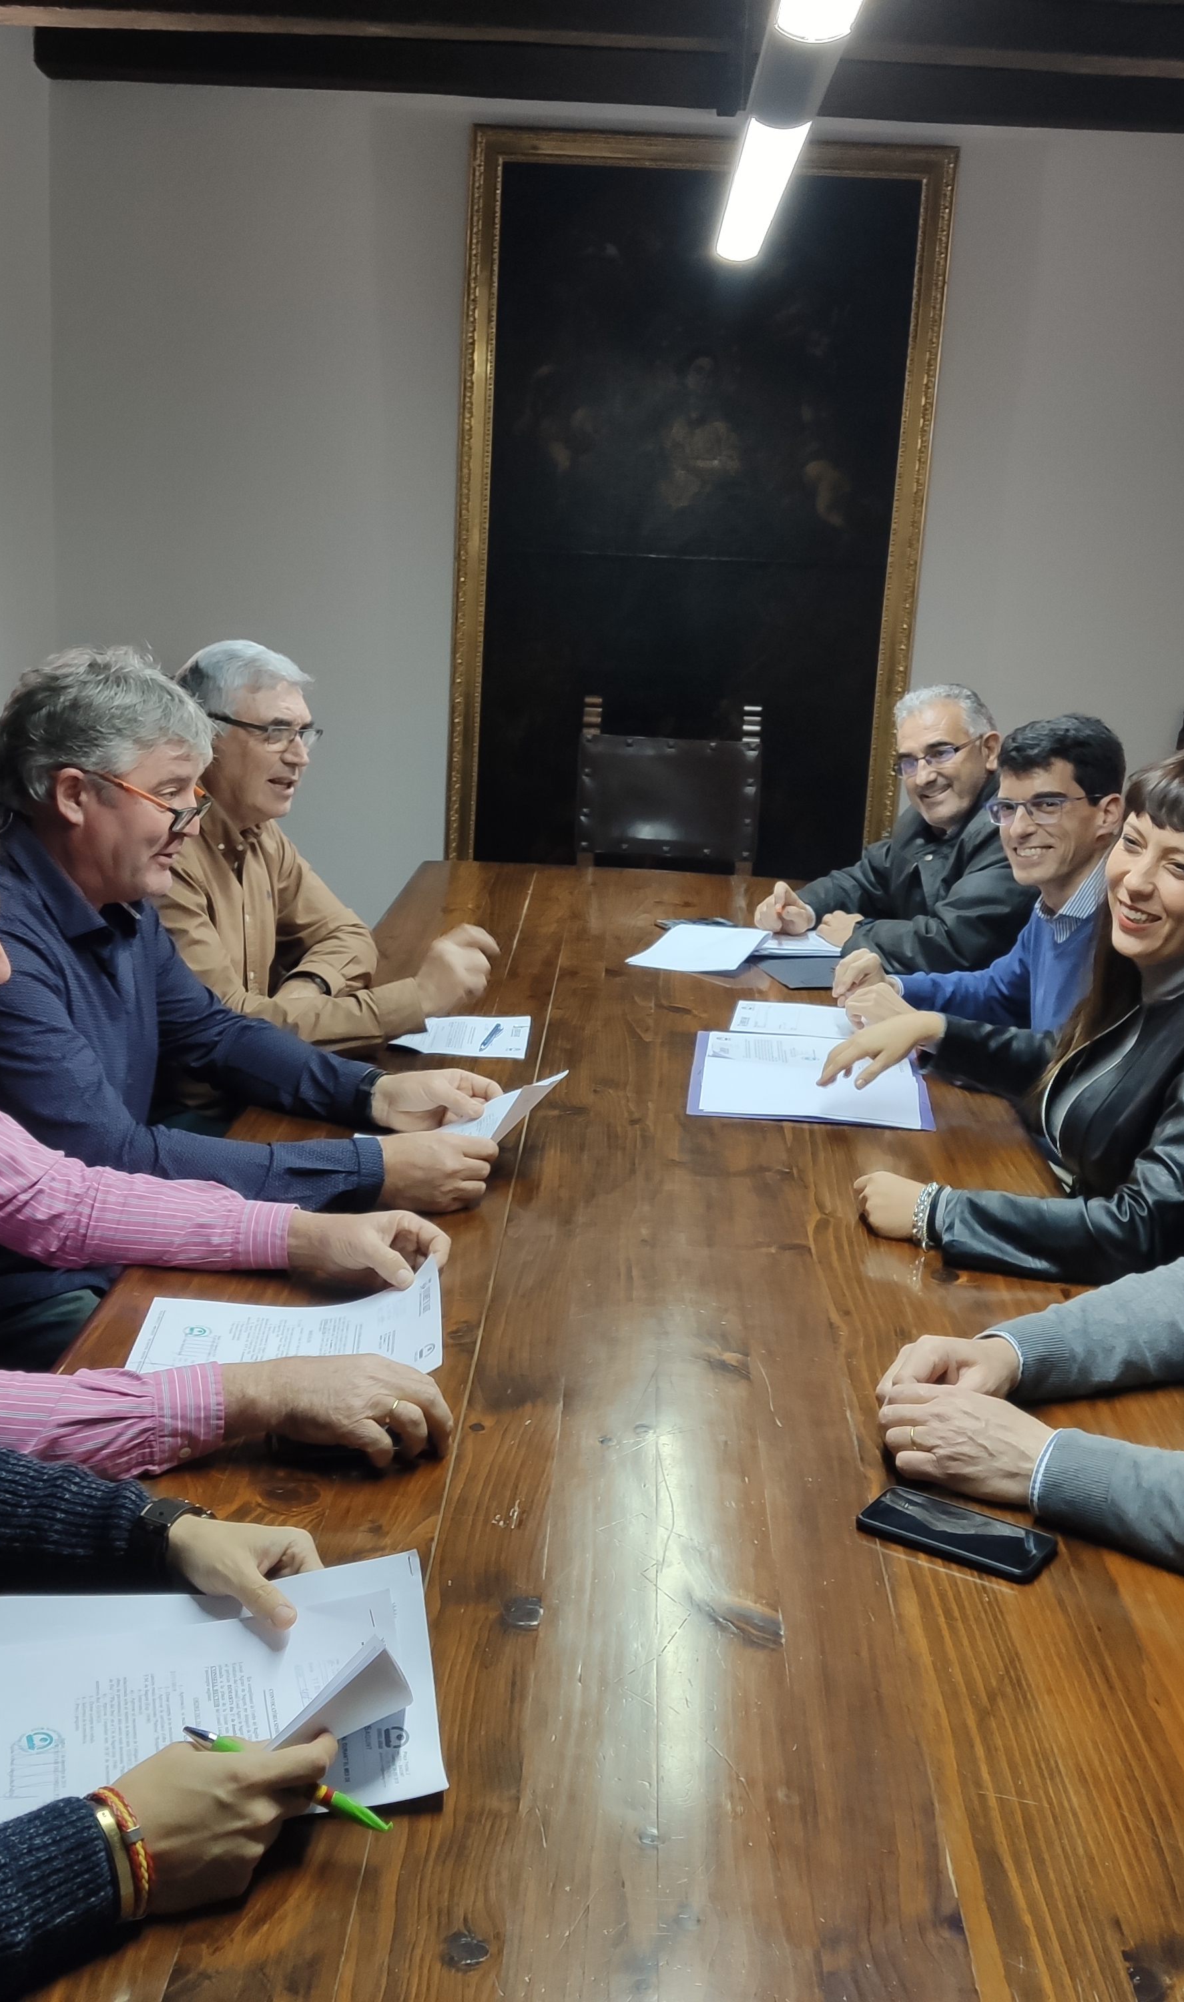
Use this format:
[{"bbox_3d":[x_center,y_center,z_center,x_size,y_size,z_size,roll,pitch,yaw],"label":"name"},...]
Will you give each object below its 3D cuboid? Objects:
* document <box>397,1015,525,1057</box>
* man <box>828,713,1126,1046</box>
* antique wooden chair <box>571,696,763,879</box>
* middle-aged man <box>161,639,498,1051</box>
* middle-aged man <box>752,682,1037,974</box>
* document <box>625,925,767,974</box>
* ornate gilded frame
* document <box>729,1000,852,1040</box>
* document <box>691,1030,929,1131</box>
[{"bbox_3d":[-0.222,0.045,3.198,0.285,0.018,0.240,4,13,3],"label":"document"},{"bbox_3d":[0.681,0.183,3.276,0.660,1.300,0.550,-2,14,-22],"label":"man"},{"bbox_3d":[0.155,-0.155,5.133,0.465,1.120,0.480,3,13,-1],"label":"antique wooden chair"},{"bbox_3d":[-0.513,0.146,3.059,0.680,1.347,0.560,7,14,18],"label":"middle-aged man"},{"bbox_3d":[0.657,0.063,3.783,0.660,1.300,0.560,-4,15,-28],"label":"middle-aged man"},{"bbox_3d":[0.208,-0.100,3.881,0.205,0.020,0.300,6,13,14],"label":"document"},{"bbox_3d":[0.311,-1.410,6.537,1.471,2.451,0.080,3,13,1],"label":"ornate gilded frame"},{"bbox_3d":[0.375,0.031,3.333,0.297,0.006,0.210,3,13,1],"label":"document"},{"bbox_3d":[0.316,0.106,3.056,0.320,0.012,0.460,3,13,0],"label":"document"}]

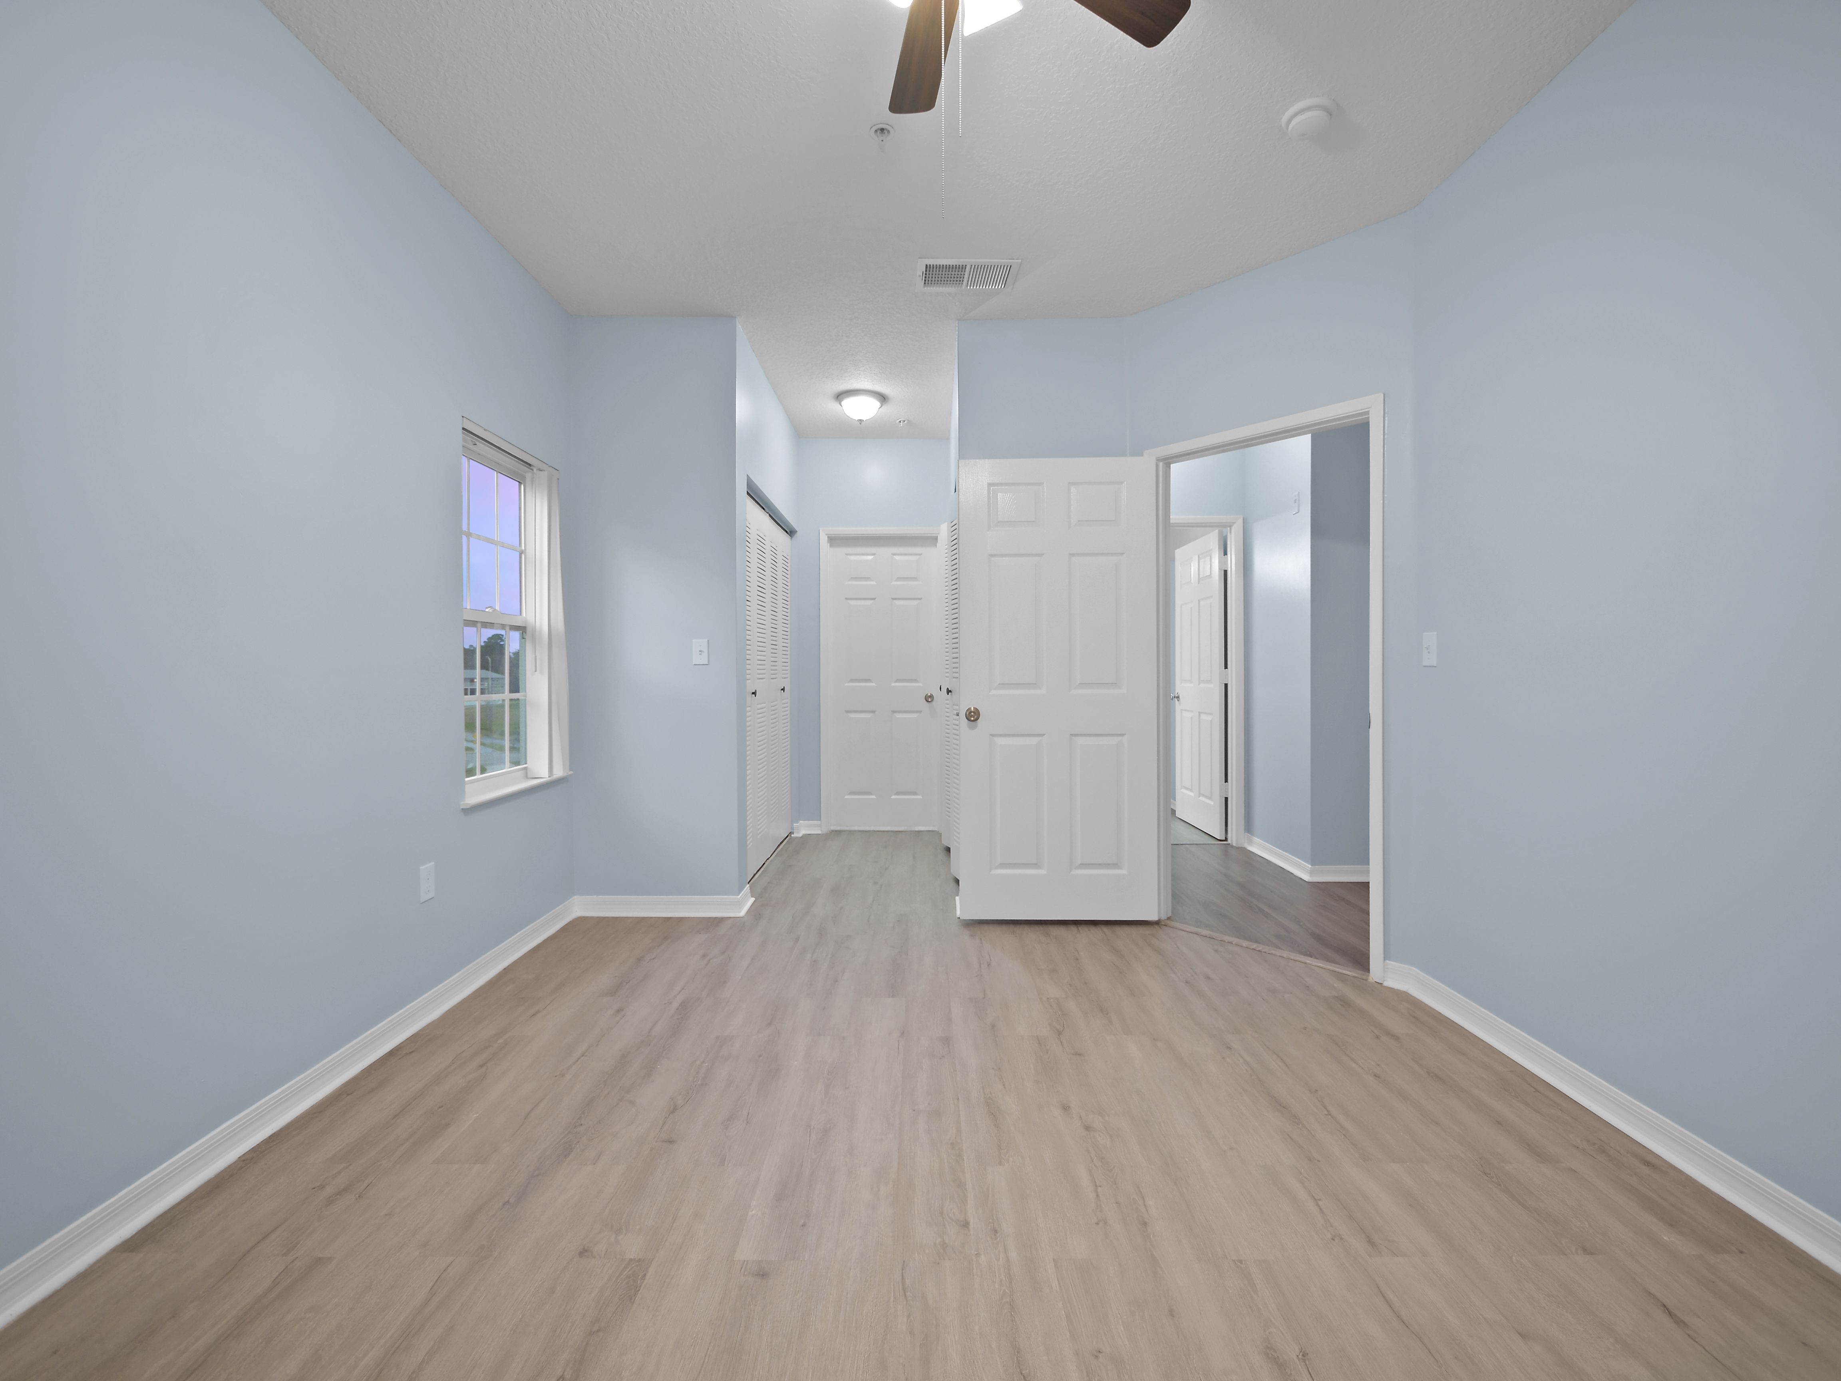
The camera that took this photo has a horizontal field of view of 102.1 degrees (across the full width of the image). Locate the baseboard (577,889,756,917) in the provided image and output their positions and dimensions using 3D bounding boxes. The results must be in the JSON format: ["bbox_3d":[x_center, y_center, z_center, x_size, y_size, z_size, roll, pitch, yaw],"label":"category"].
[{"bbox_3d":[-1.198,0.991,3.505,0.780,0.092,0.200,0,1,0],"label":"baseboard"}]

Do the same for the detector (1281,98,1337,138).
[{"bbox_3d":[1.126,-1.640,2.154,0.140,0.046,0.140,0,1,0],"label":"detector"}]

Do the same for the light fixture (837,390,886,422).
[{"bbox_3d":[-0.349,-1.643,4.395,0.305,0.140,0.305,0,1,0],"label":"light fixture"}]

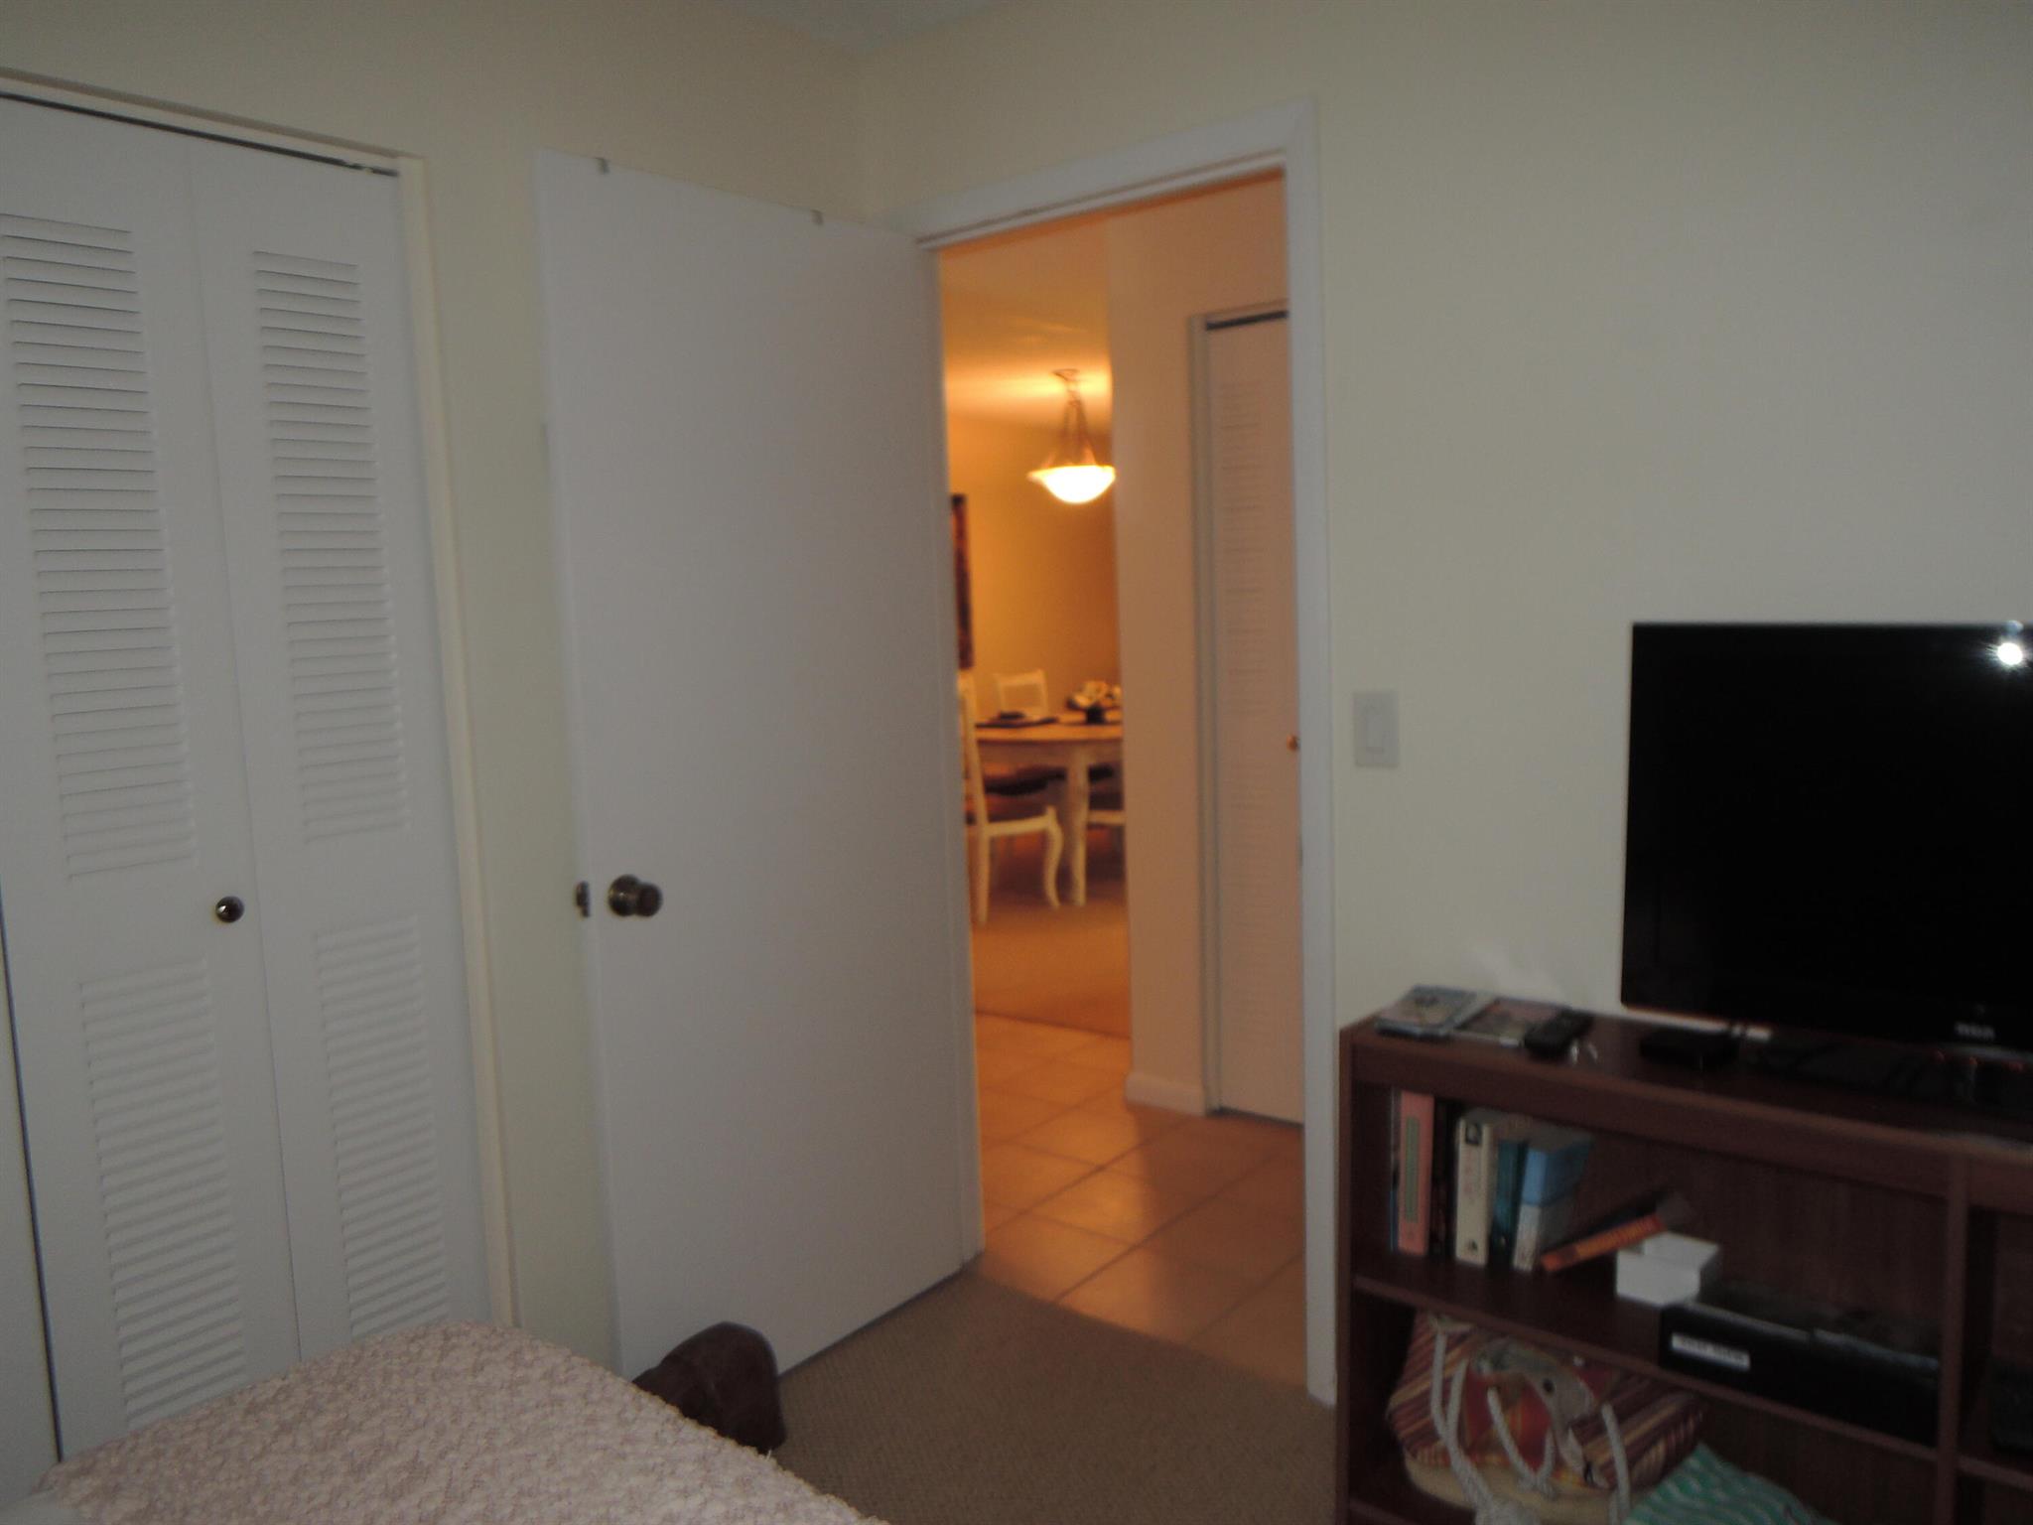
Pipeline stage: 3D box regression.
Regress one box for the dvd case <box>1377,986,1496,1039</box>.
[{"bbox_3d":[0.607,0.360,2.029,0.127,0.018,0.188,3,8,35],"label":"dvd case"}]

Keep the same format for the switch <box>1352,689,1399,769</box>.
[{"bbox_3d":[0.557,-0.050,2.180,0.071,0.116,0.009,3,8,39],"label":"switch"}]

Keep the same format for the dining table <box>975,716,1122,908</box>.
[{"bbox_3d":[0.370,0.177,6.952,1.020,0.770,1.500,3,8,39],"label":"dining table"}]

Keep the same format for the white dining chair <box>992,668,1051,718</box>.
[{"bbox_3d":[0.225,0.023,7.364,0.530,0.995,0.450,3,8,39],"label":"white dining chair"}]

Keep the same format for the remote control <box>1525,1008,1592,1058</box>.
[{"bbox_3d":[0.738,0.363,1.907,0.050,0.024,0.172,2,8,34],"label":"remote control"}]

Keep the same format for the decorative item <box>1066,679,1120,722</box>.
[{"bbox_3d":[0.378,-0.295,6.880,0.270,0.205,0.270,-2,6,0],"label":"decorative item"}]

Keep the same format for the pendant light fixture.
[{"bbox_3d":[0.268,-1.559,6.750,0.425,0.640,0.425,-2,6,0],"label":"pendant light fixture"}]

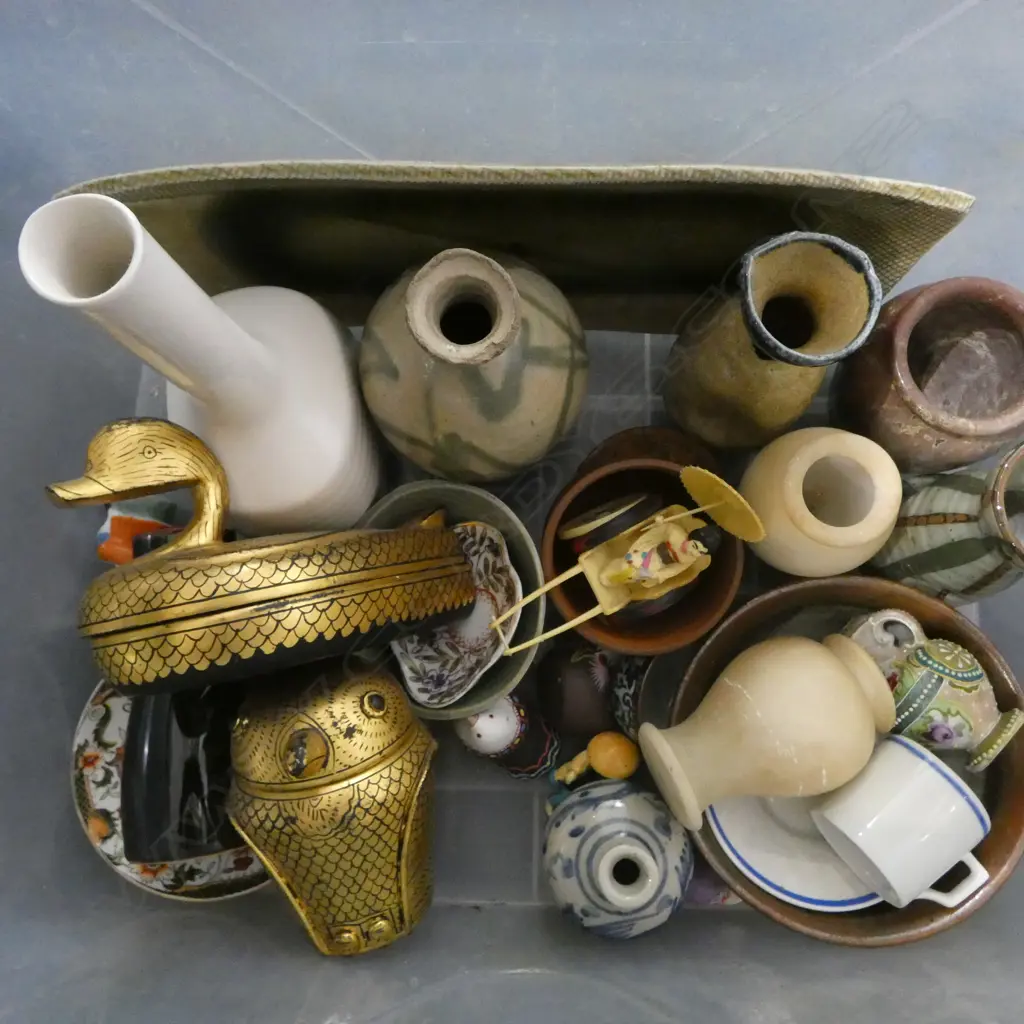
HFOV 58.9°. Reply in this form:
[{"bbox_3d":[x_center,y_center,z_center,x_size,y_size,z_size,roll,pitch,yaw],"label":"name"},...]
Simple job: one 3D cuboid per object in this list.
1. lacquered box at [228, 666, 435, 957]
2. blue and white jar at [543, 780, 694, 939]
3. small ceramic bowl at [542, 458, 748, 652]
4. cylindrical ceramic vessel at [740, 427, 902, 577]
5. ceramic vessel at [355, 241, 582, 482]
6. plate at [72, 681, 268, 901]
[{"bbox_3d":[-0.096,0.158,0.492,0.108,0.090,0.150,-8,91,3],"label":"lacquered box"},{"bbox_3d":[0.064,0.208,0.547,0.090,0.080,0.090,0,82,0],"label":"blue and white jar"},{"bbox_3d":[0.077,0.012,0.534,0.110,0.088,0.110,0,106,7],"label":"small ceramic bowl"},{"bbox_3d":[0.195,-0.007,0.577,0.097,0.083,0.097,0,82,0],"label":"cylindrical ceramic vessel"},{"bbox_3d":[-0.022,-0.087,0.516,0.135,0.163,0.135,0,82,1],"label":"ceramic vessel"},{"bbox_3d":[-0.180,0.148,0.536,0.153,0.022,0.153,0,82,1],"label":"plate"}]

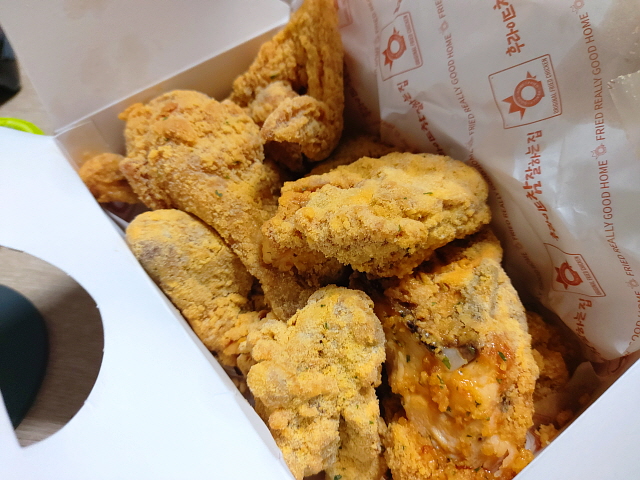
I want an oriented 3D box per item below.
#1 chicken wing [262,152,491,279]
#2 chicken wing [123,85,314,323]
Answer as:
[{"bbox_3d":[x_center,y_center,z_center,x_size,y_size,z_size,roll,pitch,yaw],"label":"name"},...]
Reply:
[{"bbox_3d":[0.024,-0.010,0.200,0.098,0.040,0.050,-10,58,-3],"label":"chicken wing"},{"bbox_3d":[-0.046,-0.020,0.225,0.065,0.052,0.128,-31,80,-15],"label":"chicken wing"}]

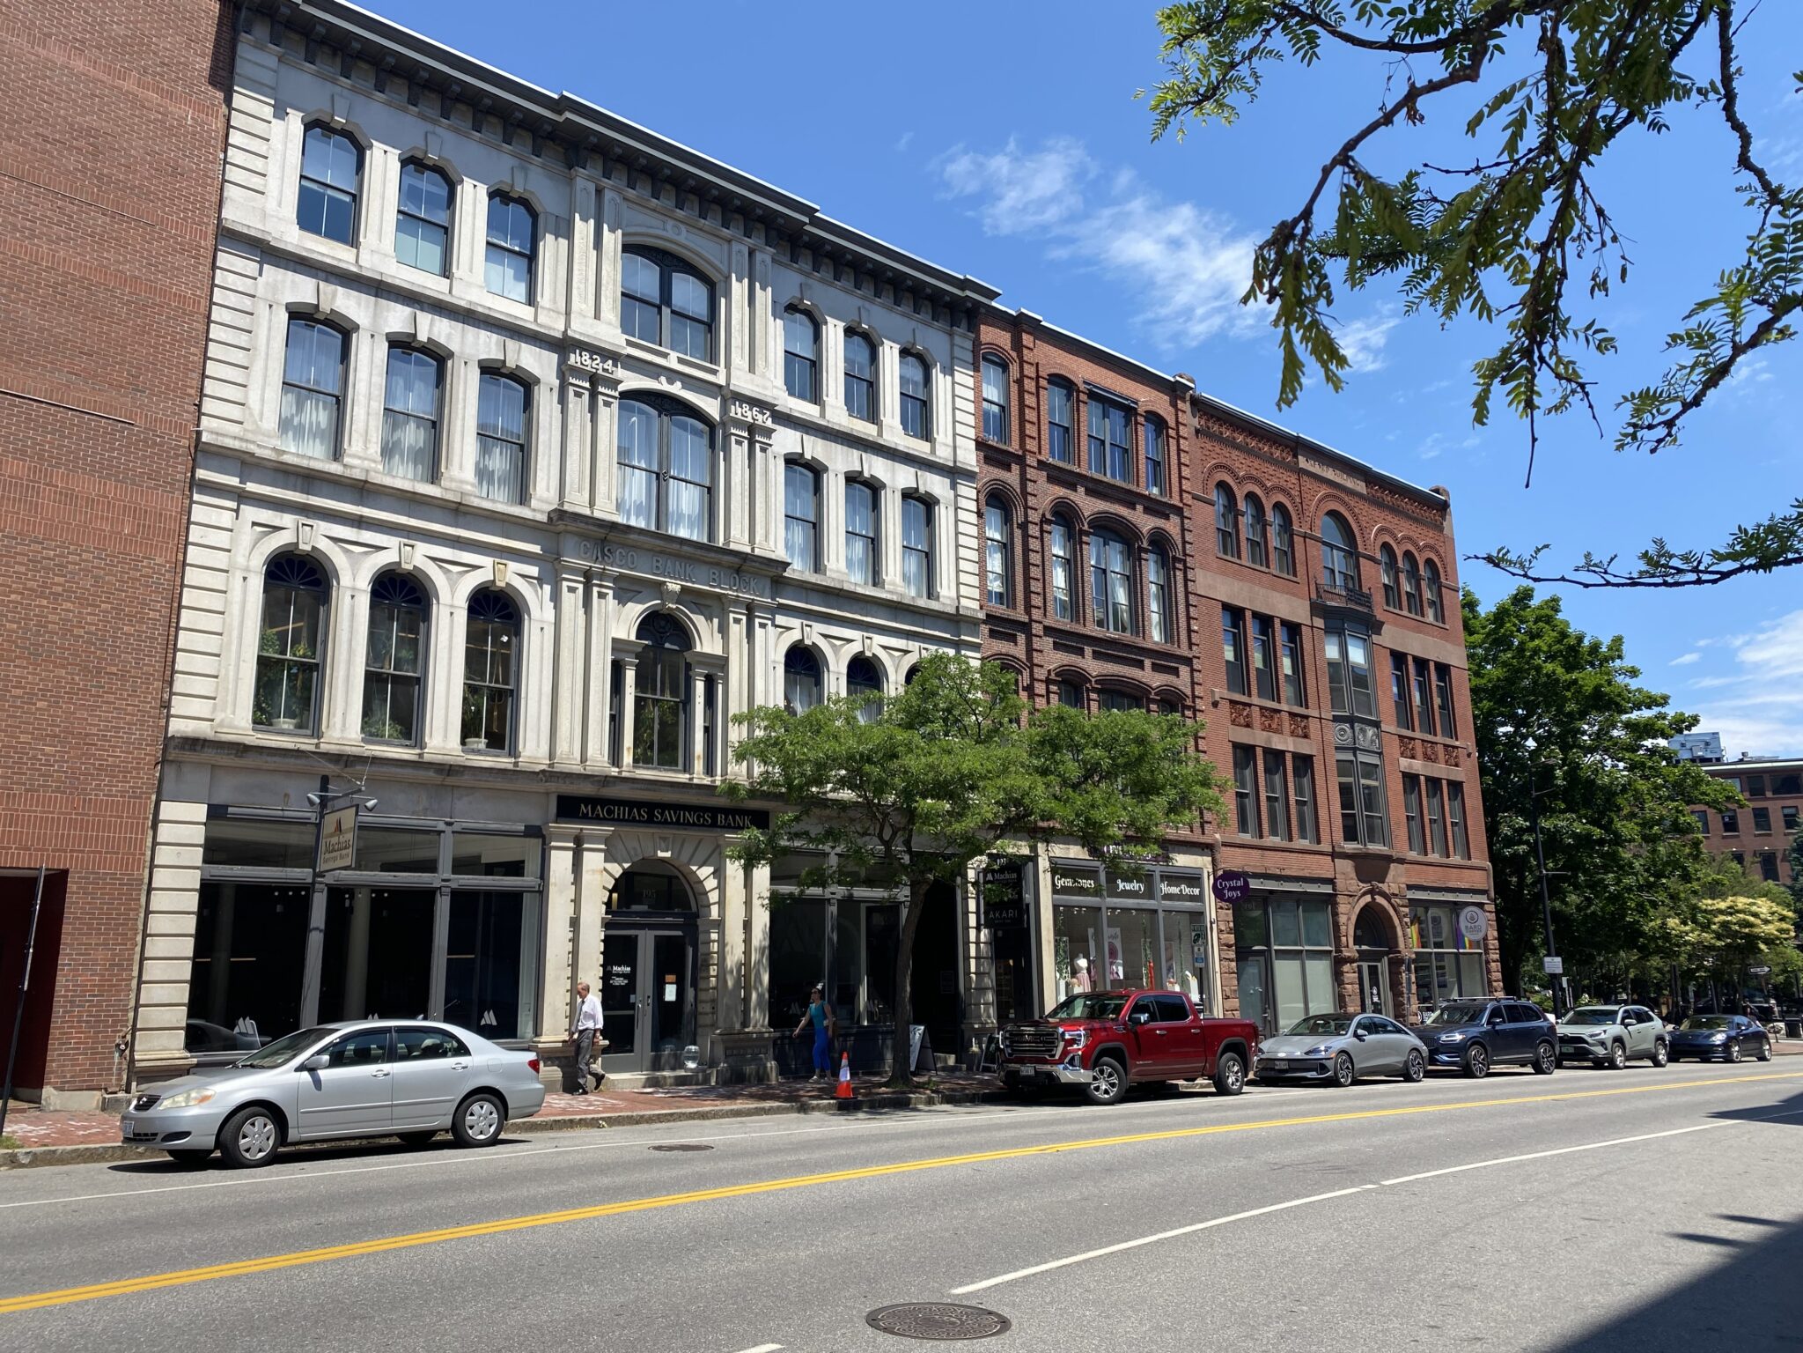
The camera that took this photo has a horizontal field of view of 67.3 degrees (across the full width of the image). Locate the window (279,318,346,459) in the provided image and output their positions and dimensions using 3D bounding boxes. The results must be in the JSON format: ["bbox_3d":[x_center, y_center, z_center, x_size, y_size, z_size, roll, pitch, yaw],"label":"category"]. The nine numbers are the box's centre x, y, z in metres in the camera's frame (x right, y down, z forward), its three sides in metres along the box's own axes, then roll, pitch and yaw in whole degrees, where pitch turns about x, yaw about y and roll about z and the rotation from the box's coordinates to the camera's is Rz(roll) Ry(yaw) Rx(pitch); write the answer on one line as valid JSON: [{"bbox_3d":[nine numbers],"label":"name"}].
[{"bbox_3d":[-9.582,-4.701,21.973,1.000,2.340,0.250,10,-17,-40],"label":"window"}]

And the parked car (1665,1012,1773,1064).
[{"bbox_3d":[25.244,11.169,41.843,4.950,1.420,1.930,13,-19,-41],"label":"parked car"}]

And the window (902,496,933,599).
[{"bbox_3d":[0.336,-2.885,30.469,1.030,2.450,0.200,10,-17,-40],"label":"window"}]

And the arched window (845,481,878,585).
[{"bbox_3d":[-0.933,-3.171,29.427,1.000,2.340,0.250,10,-17,-40],"label":"arched window"}]

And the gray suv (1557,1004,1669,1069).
[{"bbox_3d":[19.732,10.070,37.949,4.600,1.690,1.880,11,-17,-38],"label":"gray suv"}]

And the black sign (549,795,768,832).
[{"bbox_3d":[-4.163,2.499,24.346,4.420,0.450,0.100,10,-17,-40],"label":"black sign"}]

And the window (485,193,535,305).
[{"bbox_3d":[-7.221,-7.809,24.879,1.000,2.000,0.250,10,-17,-40],"label":"window"}]

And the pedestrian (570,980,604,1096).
[{"bbox_3d":[-5.243,5.985,22.434,0.580,1.780,0.520,11,-18,-43],"label":"pedestrian"}]

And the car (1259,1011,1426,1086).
[{"bbox_3d":[9.824,8.233,30.038,4.850,1.490,1.900,11,-18,-39],"label":"car"}]

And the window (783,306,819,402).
[{"bbox_3d":[-2.173,-6.868,28.851,1.080,2.140,0.200,10,-17,-40],"label":"window"}]

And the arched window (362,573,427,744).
[{"bbox_3d":[-8.203,-0.323,21.859,1.070,2.880,0.200,10,-17,-40],"label":"arched window"}]

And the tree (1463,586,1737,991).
[{"bbox_3d":[24.505,4.137,50.639,12.500,18.450,12.500,10,-17,-40],"label":"tree"}]

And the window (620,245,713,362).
[{"bbox_3d":[-4.633,-7.419,26.989,2.150,2.080,0.250,10,-17,-40],"label":"window"}]

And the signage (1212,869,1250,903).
[{"bbox_3d":[8.350,5.263,34.171,0.080,0.860,1.120,10,-17,-40],"label":"signage"}]

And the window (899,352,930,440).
[{"bbox_3d":[0.247,-6.434,31.272,1.030,2.220,0.200,10,-17,-40],"label":"window"}]

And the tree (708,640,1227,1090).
[{"bbox_3d":[1.510,3.316,24.509,9.100,7.700,7.100,10,-17,-40],"label":"tree"}]

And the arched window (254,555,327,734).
[{"bbox_3d":[-9.468,-0.482,21.025,1.030,2.930,0.200,10,-17,-40],"label":"arched window"}]

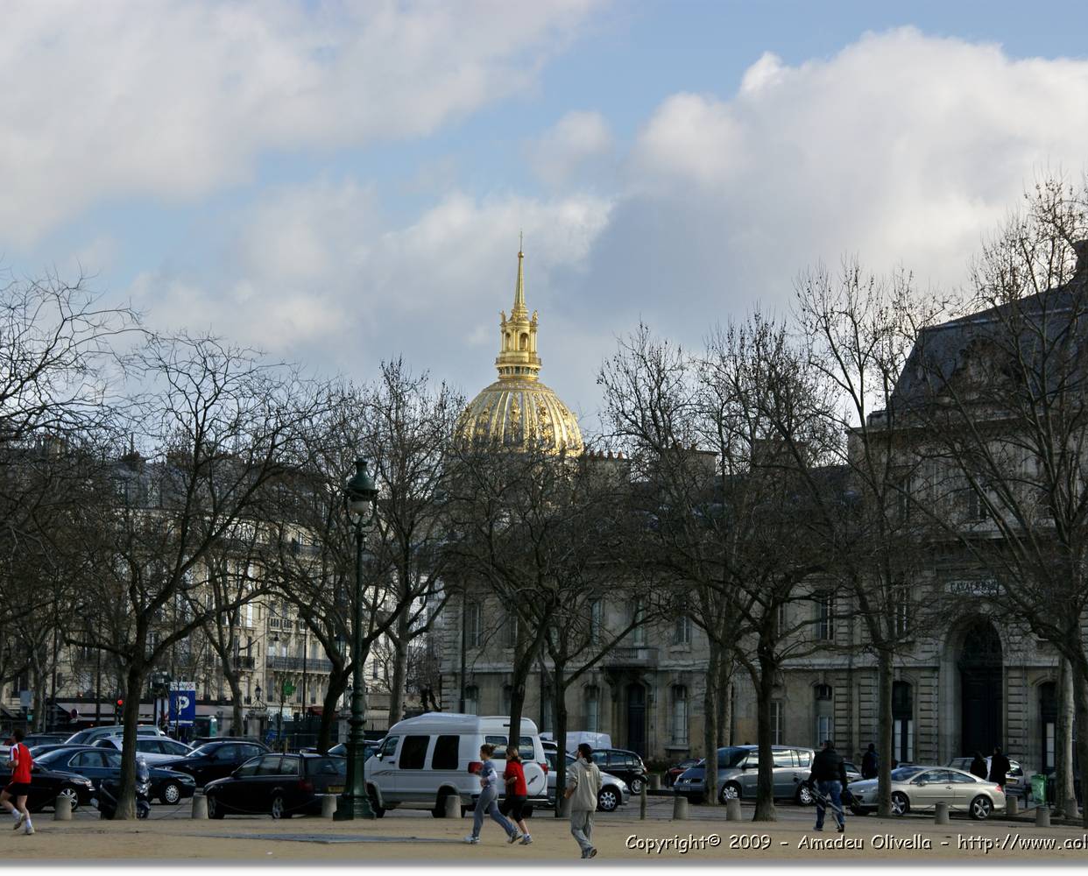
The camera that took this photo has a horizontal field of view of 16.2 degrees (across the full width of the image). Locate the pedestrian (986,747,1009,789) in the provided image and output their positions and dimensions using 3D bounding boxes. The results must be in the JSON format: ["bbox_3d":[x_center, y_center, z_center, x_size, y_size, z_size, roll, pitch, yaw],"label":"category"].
[{"bbox_3d":[13.251,9.905,111.929,0.580,1.760,0.500,0,-5,11],"label":"pedestrian"}]

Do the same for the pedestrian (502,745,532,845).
[{"bbox_3d":[-0.435,5.839,62.500,0.550,1.610,0.480,-1,-5,22],"label":"pedestrian"}]

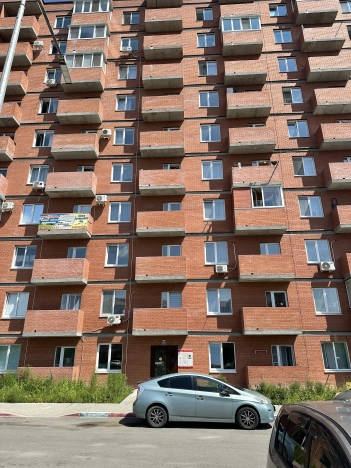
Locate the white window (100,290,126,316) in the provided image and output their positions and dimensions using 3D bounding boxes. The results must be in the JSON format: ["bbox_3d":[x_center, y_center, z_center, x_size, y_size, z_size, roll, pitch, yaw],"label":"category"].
[{"bbox_3d":[-3.577,4.047,18.809,1.390,1.453,0.140,-1,-20,3],"label":"white window"}]

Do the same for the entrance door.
[{"bbox_3d":[-0.593,7.245,17.685,1.530,2.174,0.200,-1,-20,3],"label":"entrance door"}]

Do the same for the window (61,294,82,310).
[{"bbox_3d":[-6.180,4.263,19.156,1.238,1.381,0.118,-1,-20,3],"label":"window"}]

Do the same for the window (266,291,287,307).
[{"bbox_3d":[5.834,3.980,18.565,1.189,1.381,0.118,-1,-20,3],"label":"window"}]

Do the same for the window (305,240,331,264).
[{"bbox_3d":[8.447,1.035,19.217,1.390,1.453,0.140,-1,-20,3],"label":"window"}]

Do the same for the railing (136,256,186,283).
[{"bbox_3d":[-0.792,2.167,19.109,2.951,1.383,0.970,-1,-20,3],"label":"railing"}]

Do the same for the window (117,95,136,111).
[{"bbox_3d":[-3.639,-9.648,24.056,1.401,1.429,0.150,-1,-20,3],"label":"window"}]

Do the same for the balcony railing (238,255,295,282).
[{"bbox_3d":[5.162,2.000,18.659,3.036,1.342,0.914,-1,-20,3],"label":"balcony railing"}]

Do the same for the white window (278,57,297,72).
[{"bbox_3d":[8.540,-12.764,24.559,1.358,1.413,0.150,-1,-20,3],"label":"white window"}]

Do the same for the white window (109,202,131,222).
[{"bbox_3d":[-3.578,-1.380,20.983,1.396,1.409,0.150,-1,-20,3],"label":"white window"}]

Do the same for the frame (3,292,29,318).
[{"bbox_3d":[-9.347,4.179,19.101,1.390,1.453,0.140,-1,-20,3],"label":"frame"}]

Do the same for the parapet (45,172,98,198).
[{"bbox_3d":[-6.816,-3.218,21.217,2.997,1.372,0.816,-1,-20,3],"label":"parapet"}]

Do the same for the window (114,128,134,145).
[{"bbox_3d":[-3.615,-6.894,22.864,1.376,1.429,0.150,-1,-20,3],"label":"window"}]

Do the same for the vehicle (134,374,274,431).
[{"bbox_3d":[0.941,5.387,10.687,4.470,1.490,1.745,-2,-21,6],"label":"vehicle"}]

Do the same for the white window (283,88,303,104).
[{"bbox_3d":[8.477,-9.933,23.423,1.349,1.409,0.150,-1,-20,3],"label":"white window"}]

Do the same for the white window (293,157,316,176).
[{"bbox_3d":[8.573,-4.464,21.489,1.358,1.413,0.150,-1,-20,3],"label":"white window"}]

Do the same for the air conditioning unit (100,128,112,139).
[{"bbox_3d":[-4.846,-7.153,22.959,0.710,0.493,0.266,-1,-20,3],"label":"air conditioning unit"}]

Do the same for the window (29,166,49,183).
[{"bbox_3d":[-9.066,-3.893,21.570,1.289,1.410,0.160,-1,-20,3],"label":"window"}]

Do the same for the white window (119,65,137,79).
[{"bbox_3d":[-3.644,-12.378,24.905,1.390,1.453,0.140,-1,-20,3],"label":"white window"}]

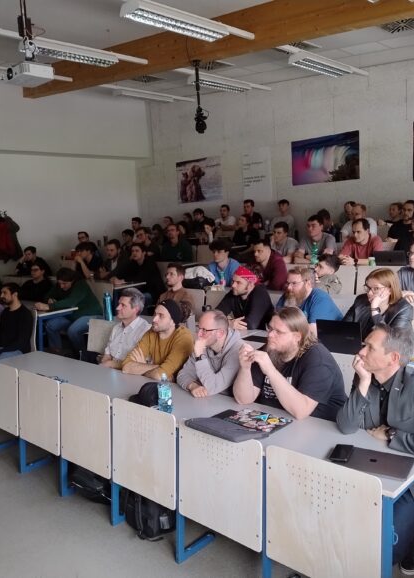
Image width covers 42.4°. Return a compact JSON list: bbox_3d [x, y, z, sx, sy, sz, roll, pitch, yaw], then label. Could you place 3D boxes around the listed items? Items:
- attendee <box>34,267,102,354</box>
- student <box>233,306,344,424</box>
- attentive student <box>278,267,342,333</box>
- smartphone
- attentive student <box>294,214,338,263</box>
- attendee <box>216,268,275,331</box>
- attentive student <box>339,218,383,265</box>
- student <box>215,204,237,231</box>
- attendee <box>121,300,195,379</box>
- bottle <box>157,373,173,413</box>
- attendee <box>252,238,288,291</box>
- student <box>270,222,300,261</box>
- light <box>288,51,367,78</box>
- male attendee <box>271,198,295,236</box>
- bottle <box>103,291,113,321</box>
[{"bbox_3d":[-1.565,0.357,6.172,0.800,1.170,0.520,-9,10,-36],"label":"attendee"},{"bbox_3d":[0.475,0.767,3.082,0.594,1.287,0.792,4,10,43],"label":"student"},{"bbox_3d":[0.757,0.457,4.219,0.554,1.267,0.772,4,10,43],"label":"attentive student"},{"bbox_3d":[0.601,0.731,2.375,0.076,0.011,0.154,0,8,25],"label":"smartphone"},{"bbox_3d":[1.266,-0.188,6.221,0.760,1.280,0.540,-10,10,-38],"label":"attentive student"},{"bbox_3d":[0.318,0.443,4.430,0.700,1.246,0.540,-7,8,-32],"label":"attendee"},{"bbox_3d":[1.669,-0.133,5.844,0.700,1.247,0.500,-8,9,-38],"label":"attentive student"},{"bbox_3d":[0.352,-0.930,10.210,0.525,1.287,0.772,4,10,43],"label":"student"},{"bbox_3d":[-0.371,0.707,3.751,0.700,1.255,0.520,-6,8,-29],"label":"attendee"},{"bbox_3d":[-0.241,0.596,3.056,0.069,0.236,0.069,-4,8,0],"label":"bottle"},{"bbox_3d":[0.626,0.111,5.739,0.525,1.267,0.772,4,10,43],"label":"attendee"},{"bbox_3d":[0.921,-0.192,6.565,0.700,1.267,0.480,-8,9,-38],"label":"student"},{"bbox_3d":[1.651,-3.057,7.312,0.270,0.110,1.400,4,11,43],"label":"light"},{"bbox_3d":[1.265,-0.817,8.718,0.480,1.250,0.720,4,11,43],"label":"male attendee"},{"bbox_3d":[-0.938,0.162,5.129,0.070,0.274,0.070,4,9,43],"label":"bottle"}]

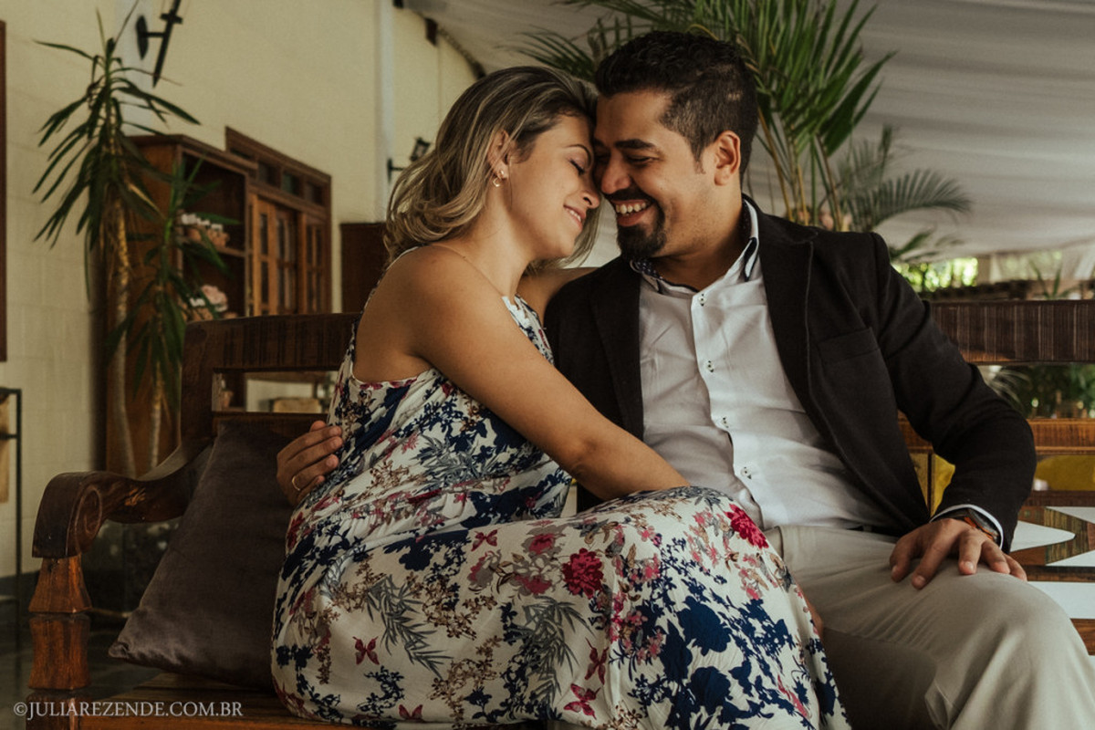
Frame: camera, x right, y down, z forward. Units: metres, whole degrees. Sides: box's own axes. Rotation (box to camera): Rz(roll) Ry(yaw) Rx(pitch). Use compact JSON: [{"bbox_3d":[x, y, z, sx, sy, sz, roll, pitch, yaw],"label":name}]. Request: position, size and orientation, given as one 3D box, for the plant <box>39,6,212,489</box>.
[{"bbox_3d":[-1.450,-0.200,3.700,0.660,2.100,0.640,0,-1,0],"label":"plant"}]

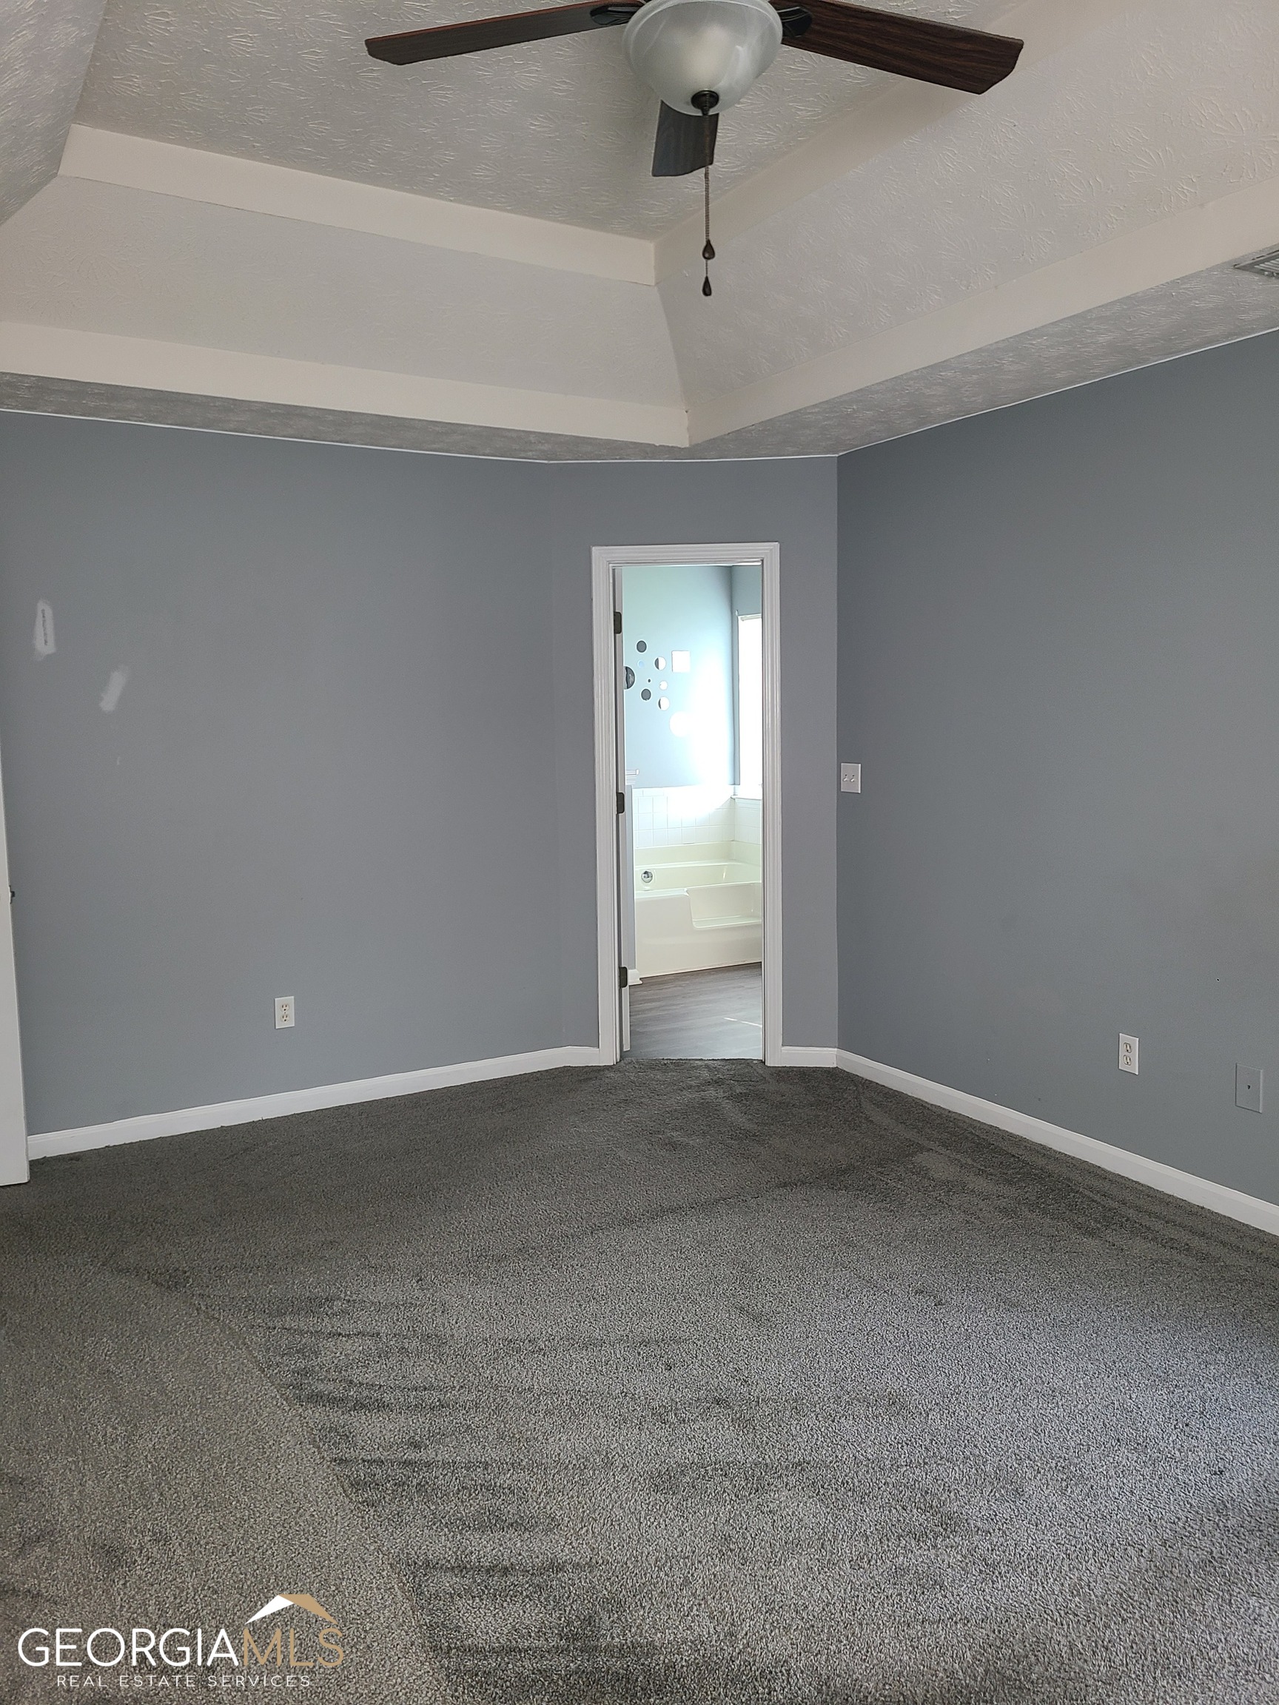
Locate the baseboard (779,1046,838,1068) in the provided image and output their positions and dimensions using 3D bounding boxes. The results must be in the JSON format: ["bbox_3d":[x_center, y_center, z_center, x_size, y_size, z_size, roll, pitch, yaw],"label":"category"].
[{"bbox_3d":[0.703,0.841,5.271,0.228,0.083,0.020,-1,7,2],"label":"baseboard"}]

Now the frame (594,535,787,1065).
[{"bbox_3d":[0.201,-0.169,5.230,0.743,2.114,0.130,-1,7,2],"label":"frame"}]

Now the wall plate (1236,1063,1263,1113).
[{"bbox_3d":[1.714,0.664,3.600,0.008,0.122,0.081,-5,8,-29],"label":"wall plate"}]

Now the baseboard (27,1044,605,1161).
[{"bbox_3d":[-1.160,0.919,4.832,2.112,0.085,0.025,-5,8,-29],"label":"baseboard"}]

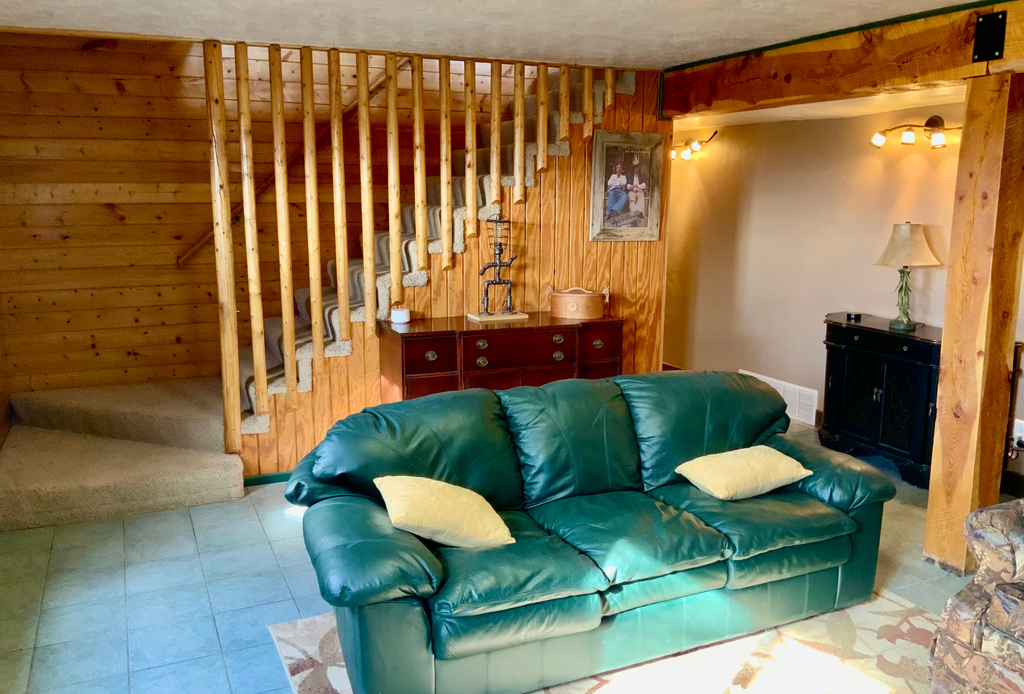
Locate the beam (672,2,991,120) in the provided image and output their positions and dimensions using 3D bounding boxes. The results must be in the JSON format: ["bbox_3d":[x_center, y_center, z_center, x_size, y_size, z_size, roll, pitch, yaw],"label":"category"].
[{"bbox_3d":[1.535,-1.432,4.508,0.202,0.293,2.293,-4,11,-24],"label":"beam"}]

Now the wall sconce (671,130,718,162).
[{"bbox_3d":[1.441,-1.687,7.130,0.182,0.192,0.768,-4,11,-24],"label":"wall sconce"}]

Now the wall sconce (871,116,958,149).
[{"bbox_3d":[2.413,-1.262,5.029,0.182,0.192,0.727,-4,11,-24],"label":"wall sconce"}]

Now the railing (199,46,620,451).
[{"bbox_3d":[-0.453,-0.558,4.989,2.404,2.182,0.101,-4,11,-24],"label":"railing"}]

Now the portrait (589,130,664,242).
[{"bbox_3d":[0.747,-1.018,5.474,0.515,0.679,0.040,-4,11,-24],"label":"portrait"}]

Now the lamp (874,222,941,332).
[{"bbox_3d":[2.347,-0.422,5.087,0.267,0.633,0.267,-4,11,-24],"label":"lamp"}]

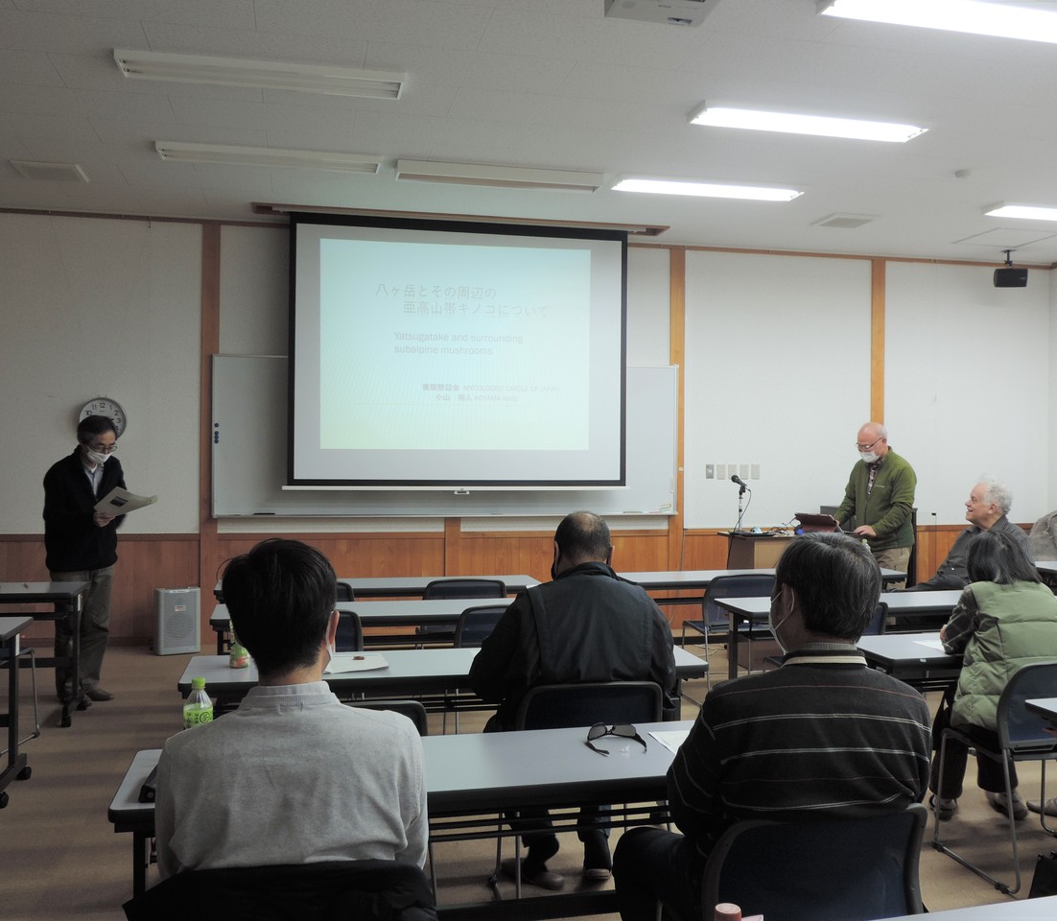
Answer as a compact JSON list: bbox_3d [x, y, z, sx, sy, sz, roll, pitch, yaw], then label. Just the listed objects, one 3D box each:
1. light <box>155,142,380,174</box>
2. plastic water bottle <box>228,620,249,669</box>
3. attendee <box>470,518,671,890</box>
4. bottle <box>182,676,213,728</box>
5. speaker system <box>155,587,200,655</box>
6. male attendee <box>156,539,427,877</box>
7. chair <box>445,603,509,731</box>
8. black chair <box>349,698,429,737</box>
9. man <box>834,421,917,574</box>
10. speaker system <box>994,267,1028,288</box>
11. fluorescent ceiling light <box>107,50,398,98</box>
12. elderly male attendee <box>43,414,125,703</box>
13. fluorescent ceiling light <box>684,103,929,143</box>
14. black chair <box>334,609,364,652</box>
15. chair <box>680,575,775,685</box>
[{"bbox_3d":[-1.500,-1.768,6.221,1.250,0.060,0.230,0,0,-13],"label":"light"},{"bbox_3d":[-0.984,0.595,3.627,0.067,0.215,0.067,0,0,-13],"label":"plastic water bottle"},{"bbox_3d":[0.127,0.784,3.500,0.620,1.250,0.750,0,0,-13],"label":"attendee"},{"bbox_3d":[-0.739,0.588,2.370,0.067,0.210,0.067,0,0,-14],"label":"bottle"},{"bbox_3d":[-2.515,1.137,7.642,0.265,0.470,0.220,0,0,-27],"label":"speaker system"},{"bbox_3d":[-0.438,0.761,1.971,0.490,1.265,0.760,0,0,-14],"label":"male attendee"},{"bbox_3d":[-0.156,1.015,4.915,0.470,0.770,0.570,0,0,-13],"label":"chair"},{"bbox_3d":[-0.567,1.011,2.968,0.510,0.770,0.530,0,0,-14],"label":"black chair"},{"bbox_3d":[2.446,0.583,7.478,0.500,1.690,0.550,0,0,-37],"label":"man"},{"bbox_3d":[4.075,-1.547,9.013,0.270,0.165,0.170,0,10,13],"label":"speaker system"},{"bbox_3d":[-1.203,-1.759,4.857,1.250,0.060,0.230,0,0,-13],"label":"fluorescent ceiling light"},{"bbox_3d":[-2.528,0.560,6.052,0.370,1.640,0.470,1,0,37],"label":"elderly male attendee"},{"bbox_3d":[1.458,-1.746,5.490,1.250,0.060,0.230,0,0,-13],"label":"fluorescent ceiling light"},{"bbox_3d":[-0.985,1.013,4.575,0.510,0.770,0.530,0,0,-14],"label":"black chair"},{"bbox_3d":[1.124,1.017,6.166,0.470,0.770,0.570,0,0,-13],"label":"chair"}]

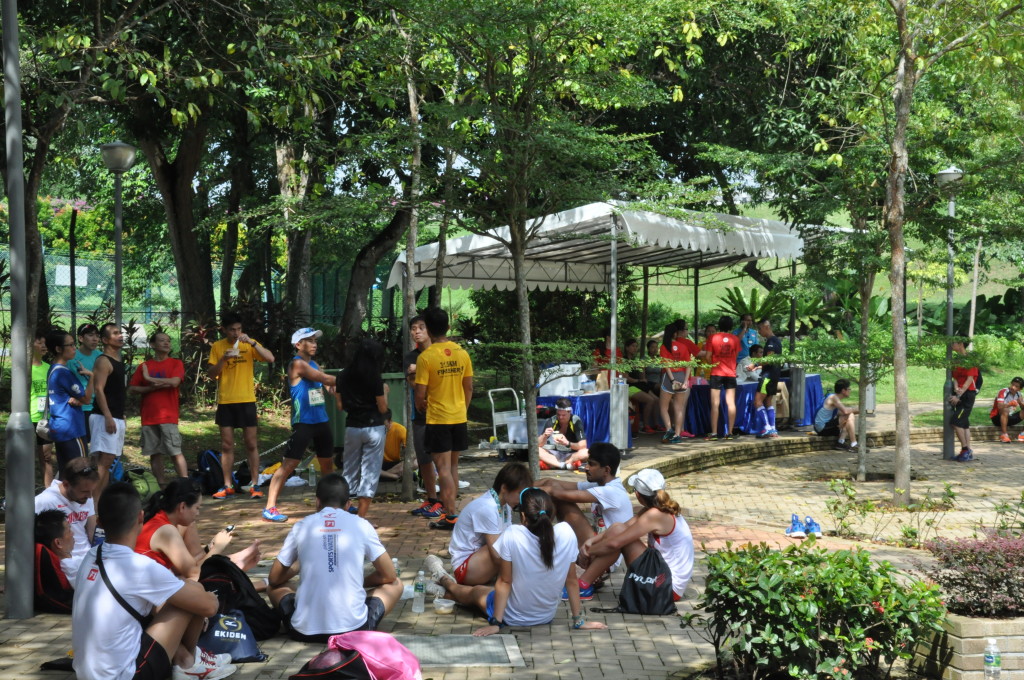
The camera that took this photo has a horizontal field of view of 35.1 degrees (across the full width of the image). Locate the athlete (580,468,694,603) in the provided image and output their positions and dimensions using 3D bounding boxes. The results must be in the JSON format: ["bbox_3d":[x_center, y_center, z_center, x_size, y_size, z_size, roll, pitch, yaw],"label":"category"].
[{"bbox_3d":[0.697,1.107,9.382,0.760,0.735,0.460,0,1,12],"label":"athlete"}]

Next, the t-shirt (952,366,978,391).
[{"bbox_3d":[6.080,0.420,21.700,0.280,0.530,0.420,1,0,-30],"label":"t-shirt"}]

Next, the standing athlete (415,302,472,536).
[{"bbox_3d":[-0.525,0.586,12.515,0.480,1.700,0.360,0,1,-34],"label":"standing athlete"}]

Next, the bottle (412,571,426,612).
[{"bbox_3d":[-0.503,1.370,8.810,0.066,0.220,0.066,1,0,0],"label":"bottle"}]

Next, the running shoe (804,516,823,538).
[{"bbox_3d":[2.207,1.373,11.948,0.105,0.140,0.280,0,1,-19],"label":"running shoe"}]

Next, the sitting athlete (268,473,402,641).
[{"bbox_3d":[-0.940,1.095,8.600,0.710,0.830,0.680,0,0,2],"label":"sitting athlete"}]

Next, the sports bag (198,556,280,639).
[{"bbox_3d":[-1.385,1.289,8.220,0.330,0.400,0.280,0,1,34],"label":"sports bag"}]

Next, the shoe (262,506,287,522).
[{"bbox_3d":[-1.879,1.373,12.880,0.275,0.115,0.100,1,1,38],"label":"shoe"}]

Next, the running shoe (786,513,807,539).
[{"bbox_3d":[2.245,1.460,12.800,0.110,0.160,0.280,0,0,-18],"label":"running shoe"}]

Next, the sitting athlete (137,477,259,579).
[{"bbox_3d":[-1.810,1.150,9.300,0.780,0.740,0.520,0,0,-28],"label":"sitting athlete"}]

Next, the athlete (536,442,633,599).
[{"bbox_3d":[0.440,1.080,10.150,0.720,0.870,0.500,1,0,-9],"label":"athlete"}]

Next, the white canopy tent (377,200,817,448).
[{"bbox_3d":[1.500,-0.170,23.100,3.800,3.030,6.000,1,0,33],"label":"white canopy tent"}]

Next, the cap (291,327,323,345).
[{"bbox_3d":[-1.664,-0.034,13.115,0.260,0.125,0.175,-16,-5,21],"label":"cap"}]

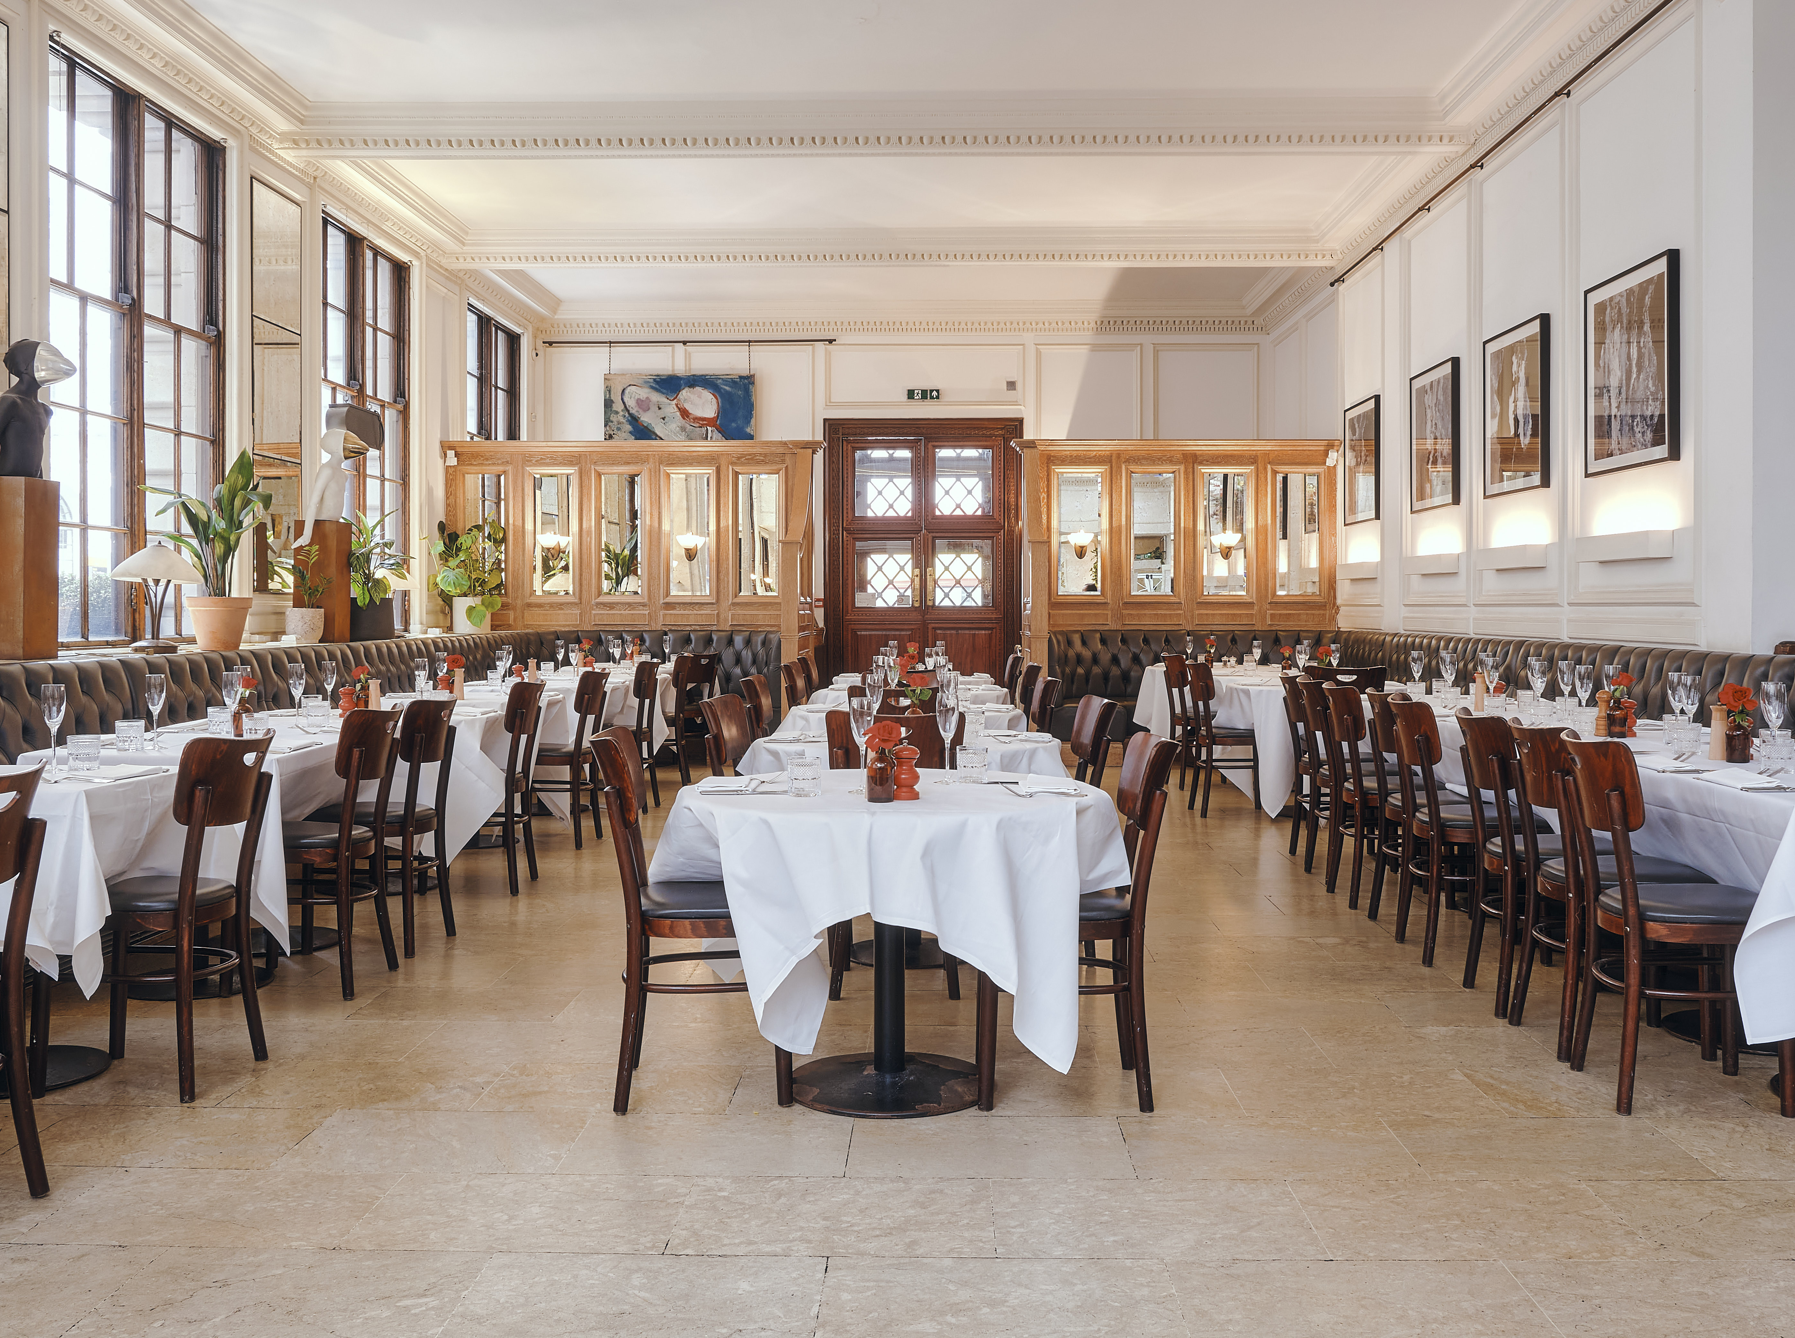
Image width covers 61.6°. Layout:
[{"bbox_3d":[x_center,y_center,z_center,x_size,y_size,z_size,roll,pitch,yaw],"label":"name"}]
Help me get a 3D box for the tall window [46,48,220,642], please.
[{"bbox_3d":[-3.537,-1.400,7.000,0.130,2.500,1.580,0,2,2],"label":"tall window"}]

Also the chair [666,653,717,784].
[{"bbox_3d":[-1.586,0.329,10.150,0.500,0.885,0.430,0,2,3],"label":"chair"}]

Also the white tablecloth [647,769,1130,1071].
[{"bbox_3d":[-0.028,0.588,3.750,1.180,0.570,1.100,0,2,0],"label":"white tablecloth"}]

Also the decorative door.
[{"bbox_3d":[0.240,-0.867,13.983,1.840,2.930,0.200,0,1,0],"label":"decorative door"}]

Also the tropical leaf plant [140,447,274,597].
[{"bbox_3d":[-3.190,-0.677,6.950,0.480,0.680,0.500,0,2,2],"label":"tropical leaf plant"}]

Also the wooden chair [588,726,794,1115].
[{"bbox_3d":[-0.490,0.605,3.755,0.480,0.880,0.415,0,2,-3],"label":"wooden chair"}]

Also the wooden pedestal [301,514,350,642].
[{"bbox_3d":[-3.160,-0.478,8.260,0.230,0.660,0.230,0,2,2],"label":"wooden pedestal"}]

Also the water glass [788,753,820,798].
[{"bbox_3d":[-0.234,0.266,3.783,0.078,0.103,0.078,0,2,2],"label":"water glass"}]

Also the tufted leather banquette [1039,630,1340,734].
[{"bbox_3d":[2.290,0.159,11.600,2.250,0.900,0.650,0,2,0],"label":"tufted leather banquette"}]

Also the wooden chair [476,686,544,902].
[{"bbox_3d":[-1.769,0.481,6.325,0.475,0.860,0.425,0,1,1],"label":"wooden chair"}]

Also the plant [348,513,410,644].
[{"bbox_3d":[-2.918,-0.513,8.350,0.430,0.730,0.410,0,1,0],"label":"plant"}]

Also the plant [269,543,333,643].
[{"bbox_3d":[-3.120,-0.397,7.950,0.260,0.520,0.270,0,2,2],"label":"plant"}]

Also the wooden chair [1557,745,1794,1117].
[{"bbox_3d":[1.890,0.595,3.655,0.460,0.860,0.425,0,2,5],"label":"wooden chair"}]

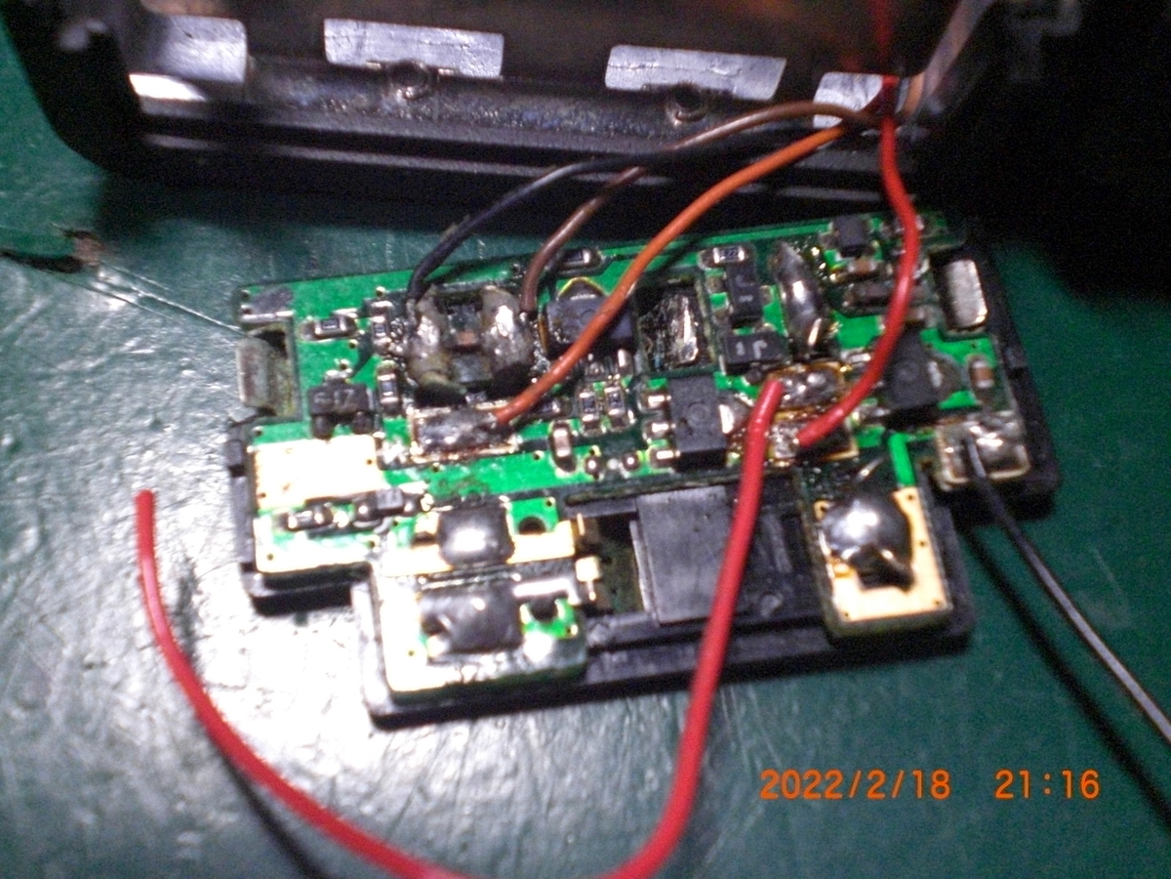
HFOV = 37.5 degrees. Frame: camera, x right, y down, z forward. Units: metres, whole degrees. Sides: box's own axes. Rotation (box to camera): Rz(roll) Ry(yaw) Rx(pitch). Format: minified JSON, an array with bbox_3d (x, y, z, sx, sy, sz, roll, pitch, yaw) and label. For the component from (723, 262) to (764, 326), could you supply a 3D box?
[{"bbox_3d":[0.008,-0.008,0.091,0.002,0.001,0.003,-7,63,-5],"label":"component"}]

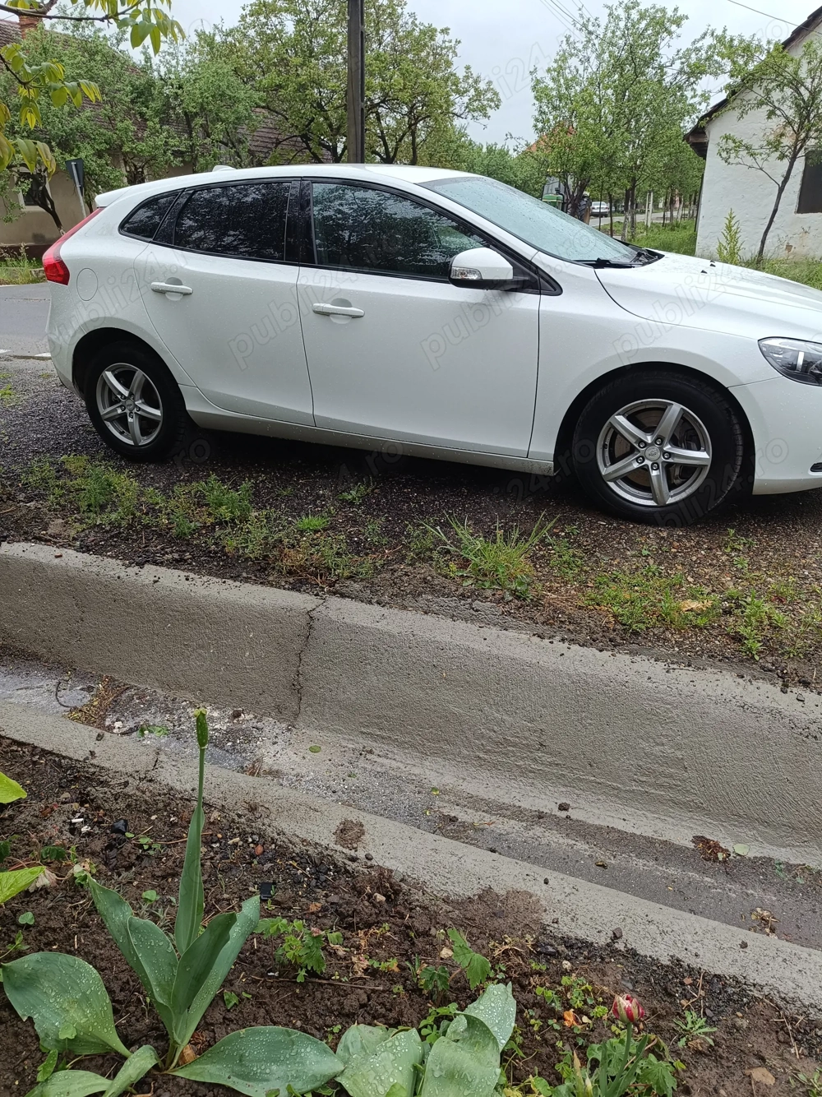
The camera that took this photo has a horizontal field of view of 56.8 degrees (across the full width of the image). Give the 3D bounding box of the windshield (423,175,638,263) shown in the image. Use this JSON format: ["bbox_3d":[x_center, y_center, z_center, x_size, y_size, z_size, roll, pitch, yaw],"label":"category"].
[{"bbox_3d":[0.672,-1.563,3.630,0.940,0.140,1.400,31,32,10],"label":"windshield"}]

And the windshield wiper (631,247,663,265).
[{"bbox_3d":[1.164,-1.453,3.774,0.100,0.070,0.680,7,24,18],"label":"windshield wiper"}]

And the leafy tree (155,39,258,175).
[{"bbox_3d":[-5.747,-11.506,22.169,3.100,5.700,3.000,-7,25,-11],"label":"leafy tree"}]

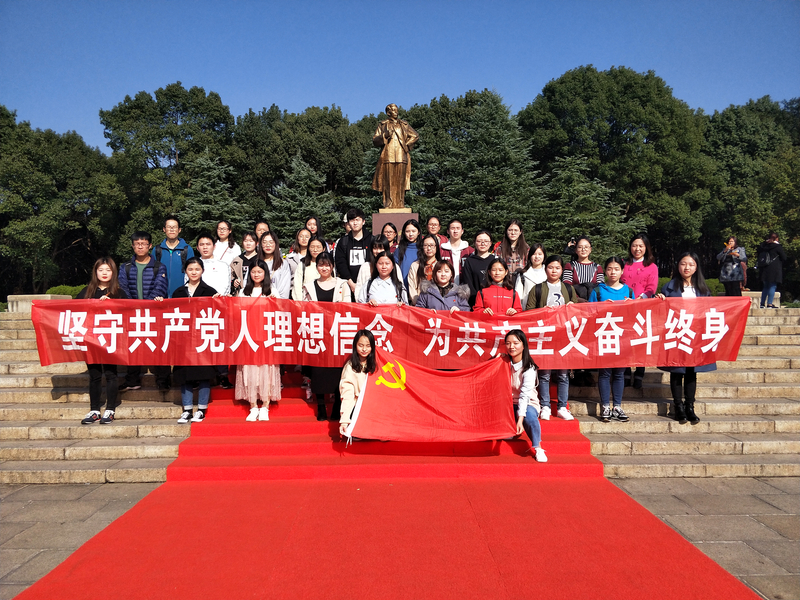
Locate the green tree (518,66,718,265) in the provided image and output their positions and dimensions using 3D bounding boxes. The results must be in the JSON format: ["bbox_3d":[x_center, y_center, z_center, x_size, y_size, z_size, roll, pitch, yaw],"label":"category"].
[{"bbox_3d":[10.588,-5.436,28.000,9.700,11.800,9.000,0,-1,-1],"label":"green tree"}]

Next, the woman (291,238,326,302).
[{"bbox_3d":[-0.983,0.145,6.420,0.470,1.670,0.320,0,-1,-4],"label":"woman"}]

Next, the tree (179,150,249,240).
[{"bbox_3d":[-8.156,-2.977,25.000,3.500,6.950,3.400,0,-1,-1],"label":"tree"}]

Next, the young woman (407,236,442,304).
[{"bbox_3d":[0.323,0.095,6.549,0.460,1.663,0.330,0,0,-1],"label":"young woman"}]

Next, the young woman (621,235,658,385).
[{"bbox_3d":[2.649,0.112,6.390,0.460,1.700,0.320,0,-1,7],"label":"young woman"}]

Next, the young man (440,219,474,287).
[{"bbox_3d":[0.716,-0.140,7.133,0.470,1.707,0.320,0,0,-1],"label":"young man"}]

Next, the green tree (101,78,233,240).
[{"bbox_3d":[-10.830,-4.903,26.852,6.600,10.419,6.600,0,0,-1],"label":"green tree"}]

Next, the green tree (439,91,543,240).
[{"bbox_3d":[3.906,-4.400,25.500,5.000,9.700,4.800,0,-1,-1],"label":"green tree"}]

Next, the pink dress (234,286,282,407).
[{"bbox_3d":[-1.430,0.463,5.800,0.470,1.140,0.360,0,-1,-4],"label":"pink dress"}]

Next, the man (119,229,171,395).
[{"bbox_3d":[-2.843,0.119,6.430,0.560,1.740,0.350,0,-1,-9],"label":"man"}]

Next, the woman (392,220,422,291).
[{"bbox_3d":[0.117,-0.138,7.125,0.440,1.709,0.320,0,0,-1],"label":"woman"}]

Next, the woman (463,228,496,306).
[{"bbox_3d":[0.933,0.013,6.781,0.450,1.657,0.320,0,0,-1],"label":"woman"}]

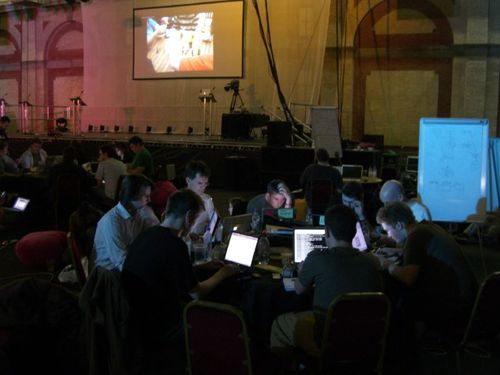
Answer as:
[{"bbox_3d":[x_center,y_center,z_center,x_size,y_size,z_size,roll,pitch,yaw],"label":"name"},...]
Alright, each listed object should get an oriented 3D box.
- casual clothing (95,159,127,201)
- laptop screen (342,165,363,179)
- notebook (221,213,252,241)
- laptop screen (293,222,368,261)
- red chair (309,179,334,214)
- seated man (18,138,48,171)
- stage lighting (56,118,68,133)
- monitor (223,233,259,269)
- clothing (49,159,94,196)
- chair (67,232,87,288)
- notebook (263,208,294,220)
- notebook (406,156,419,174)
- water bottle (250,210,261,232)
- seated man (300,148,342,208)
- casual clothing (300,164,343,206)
[{"bbox_3d":[-2.135,-0.115,8.400,0.470,0.660,0.380,-5,9,-45],"label":"casual clothing"},{"bbox_3d":[1.606,-0.247,8.600,0.325,0.225,0.015,2,-9,5],"label":"laptop screen"},{"bbox_3d":[-0.110,0.330,4.390,0.315,0.218,0.030,-7,24,-42],"label":"notebook"},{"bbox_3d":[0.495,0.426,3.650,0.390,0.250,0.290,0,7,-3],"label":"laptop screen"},{"bbox_3d":[1.016,0.314,7.800,0.410,0.890,0.500,2,7,7],"label":"red chair"},{"bbox_3d":[-3.560,-0.176,9.042,0.500,1.300,0.680,-1,9,-11],"label":"seated man"},{"bbox_3d":[-5.636,-1.864,16.500,0.370,0.450,0.360,0,6,-11],"label":"stage lighting"},{"bbox_3d":[-0.054,0.421,3.730,0.270,0.215,0.030,9,-9,43],"label":"monitor"},{"bbox_3d":[-2.602,-0.146,8.000,0.620,0.600,0.420,2,6,6],"label":"clothing"},{"bbox_3d":[-1.117,0.771,4.100,0.520,0.880,0.420,-1,8,-12],"label":"chair"},{"bbox_3d":[0.260,0.283,4.920,0.320,0.210,0.290,0,7,-6],"label":"notebook"},{"bbox_3d":[3.015,-0.401,10.000,0.390,0.300,0.060,2,1,6],"label":"notebook"},{"bbox_3d":[0.050,0.292,4.834,0.066,0.205,0.066,1,8,0],"label":"water bottle"},{"bbox_3d":[0.924,0.138,7.265,0.520,1.300,0.750,2,8,6],"label":"seated man"},{"bbox_3d":[0.996,-0.019,7.650,0.550,0.620,0.360,2,7,6],"label":"casual clothing"}]

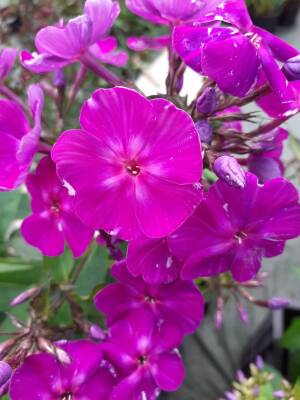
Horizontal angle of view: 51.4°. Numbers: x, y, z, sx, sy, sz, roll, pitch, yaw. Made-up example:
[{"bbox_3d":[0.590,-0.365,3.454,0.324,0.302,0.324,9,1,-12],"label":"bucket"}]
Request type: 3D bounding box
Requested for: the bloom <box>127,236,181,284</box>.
[{"bbox_3d":[0.003,0.017,0.105,0.031,0.011,0.029,0,63,0],"label":"bloom"}]

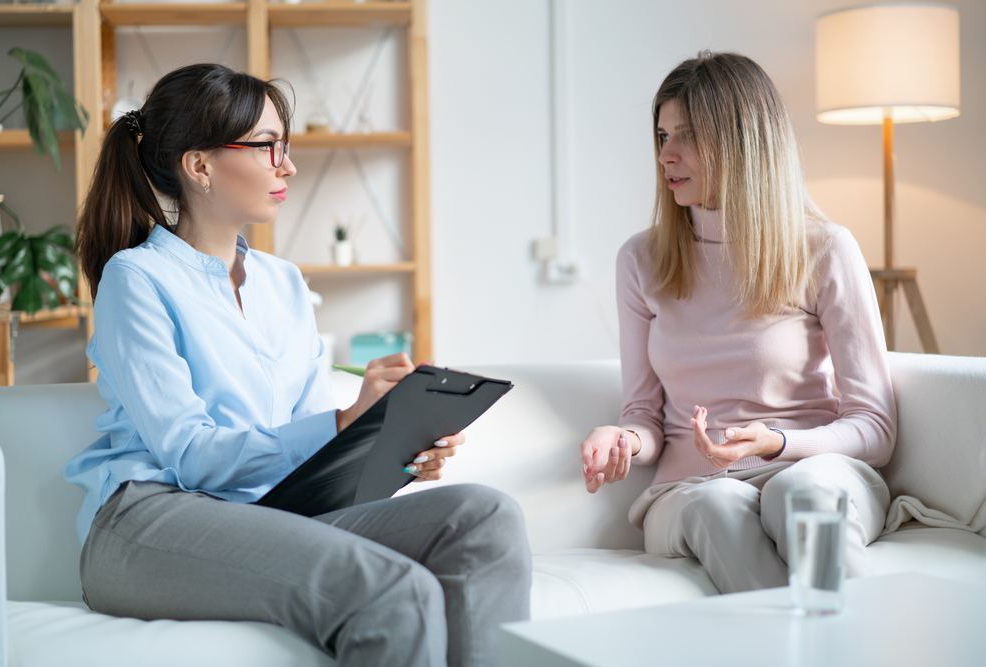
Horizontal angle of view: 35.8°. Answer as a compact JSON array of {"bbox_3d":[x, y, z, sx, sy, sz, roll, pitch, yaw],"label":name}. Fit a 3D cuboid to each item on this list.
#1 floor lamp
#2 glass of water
[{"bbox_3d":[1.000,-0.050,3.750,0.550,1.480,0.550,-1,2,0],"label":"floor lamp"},{"bbox_3d":[0.354,0.238,1.670,0.066,0.131,0.066,-1,2,0],"label":"glass of water"}]

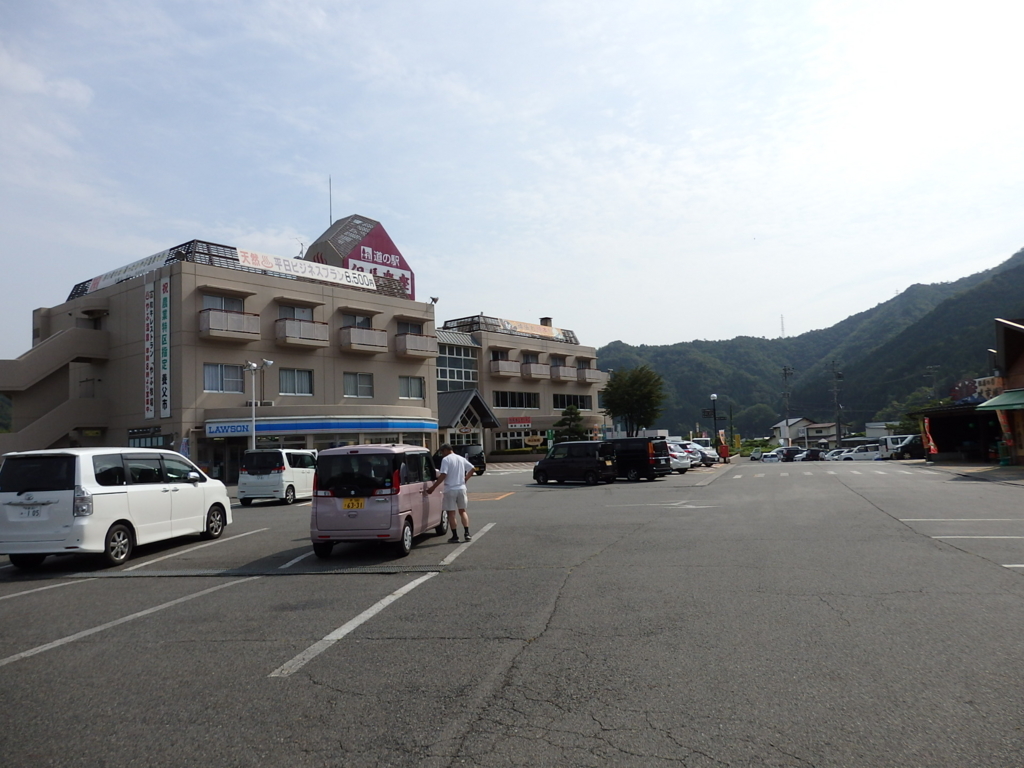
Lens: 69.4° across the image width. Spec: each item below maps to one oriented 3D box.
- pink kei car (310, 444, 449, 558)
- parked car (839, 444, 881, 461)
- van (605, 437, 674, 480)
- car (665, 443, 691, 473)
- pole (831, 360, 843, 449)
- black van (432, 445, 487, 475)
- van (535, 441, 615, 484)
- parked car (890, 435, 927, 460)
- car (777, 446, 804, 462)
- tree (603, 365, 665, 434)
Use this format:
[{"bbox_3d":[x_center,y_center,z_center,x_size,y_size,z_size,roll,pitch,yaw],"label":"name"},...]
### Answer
[{"bbox_3d":[-2.156,1.911,12.774,1.475,1.735,3.395,-3,-4,7],"label":"pink kei car"},{"bbox_3d":[26.329,5.480,56.623,4.100,1.600,1.680,-1,-4,-8],"label":"parked car"},{"bbox_3d":[4.554,3.351,32.791,4.670,1.850,1.700,-6,-5,38],"label":"van"},{"bbox_3d":[6.880,3.782,37.144,4.100,1.500,1.700,-6,-6,40],"label":"car"},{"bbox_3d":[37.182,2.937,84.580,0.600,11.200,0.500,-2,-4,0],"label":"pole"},{"bbox_3d":[-3.059,4.054,39.165,3.395,1.660,1.475,-6,-6,44],"label":"black van"},{"bbox_3d":[2.520,3.173,29.893,3.395,1.735,1.475,-6,-6,40],"label":"van"},{"bbox_3d":[28.200,4.390,51.000,3.650,1.650,1.530,-2,-4,4],"label":"parked car"},{"bbox_3d":[27.600,7.030,70.600,4.000,1.560,1.620,-2,-4,0],"label":"car"},{"bbox_3d":[9.240,2.280,55.950,4.700,7.300,4.700,-2,-4,0],"label":"tree"}]

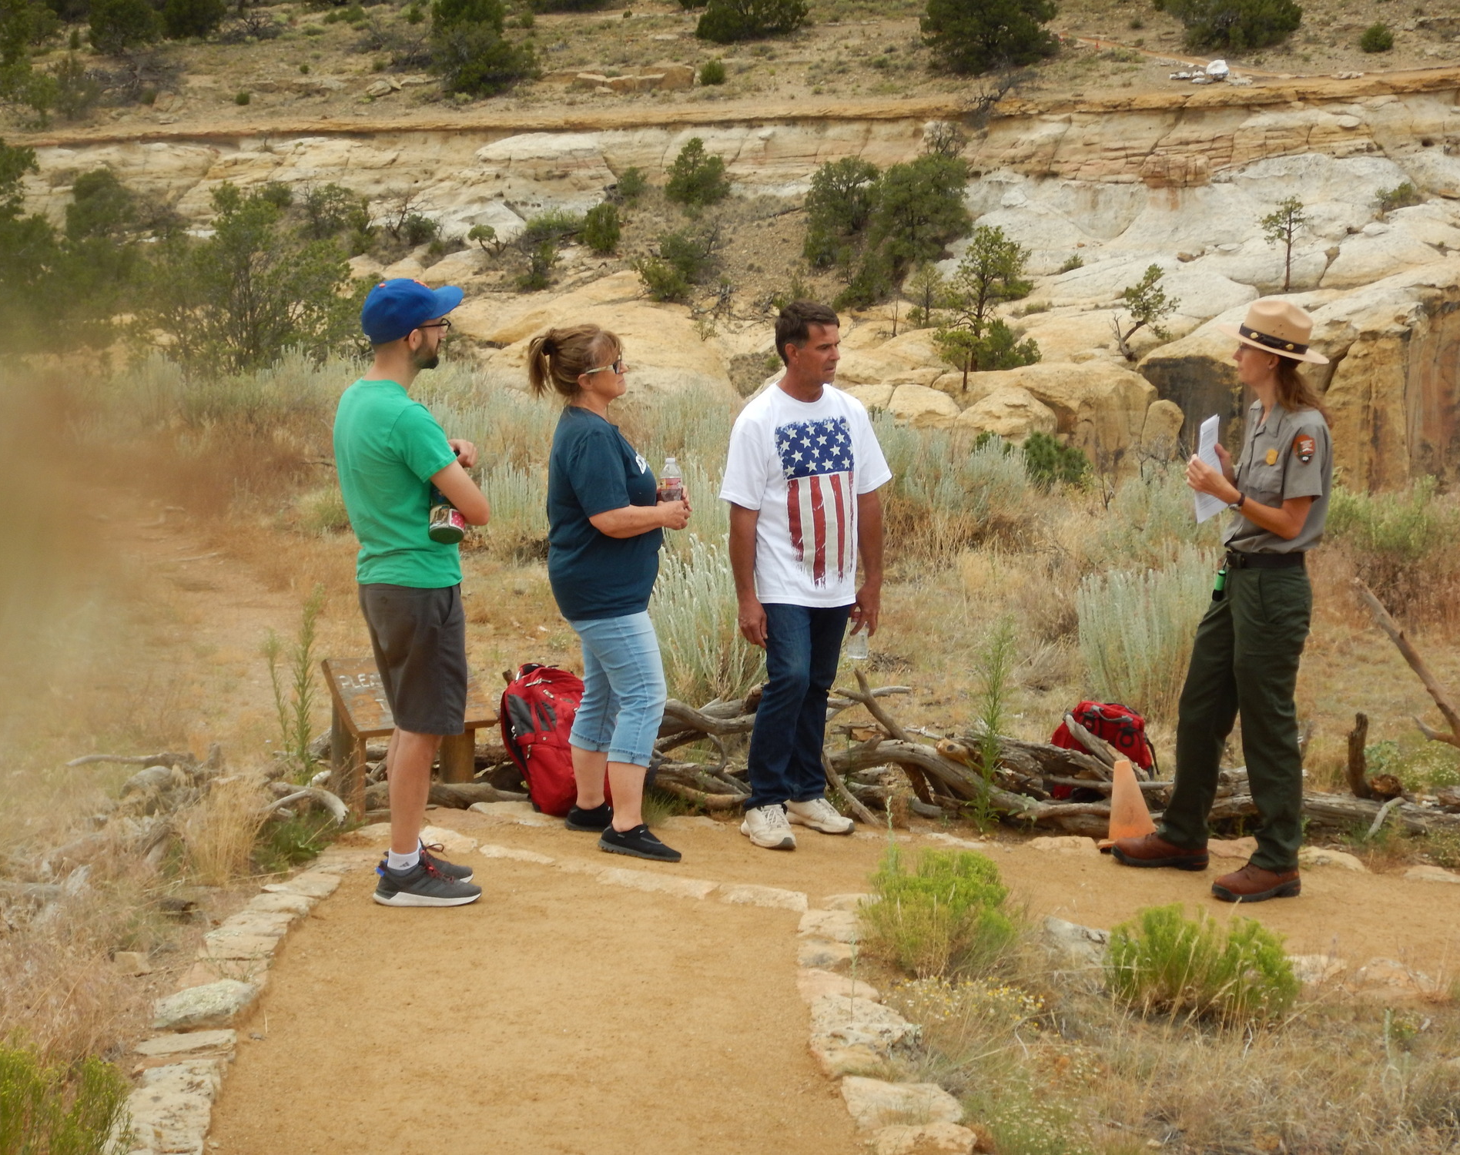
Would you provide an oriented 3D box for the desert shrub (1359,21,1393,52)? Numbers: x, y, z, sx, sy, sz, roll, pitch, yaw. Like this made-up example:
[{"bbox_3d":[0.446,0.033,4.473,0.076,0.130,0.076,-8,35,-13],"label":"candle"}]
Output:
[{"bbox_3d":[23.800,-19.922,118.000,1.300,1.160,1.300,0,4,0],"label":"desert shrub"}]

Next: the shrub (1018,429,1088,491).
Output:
[{"bbox_3d":[3.883,-1.410,38.500,0.840,0.730,0.720,0,4,0],"label":"shrub"}]

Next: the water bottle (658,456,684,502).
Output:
[{"bbox_3d":[-0.191,-0.290,10.380,0.066,0.200,0.066,0,4,0],"label":"water bottle"}]

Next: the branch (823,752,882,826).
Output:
[{"bbox_3d":[0.417,0.724,10.950,0.190,0.250,0.140,0,4,0],"label":"branch"}]

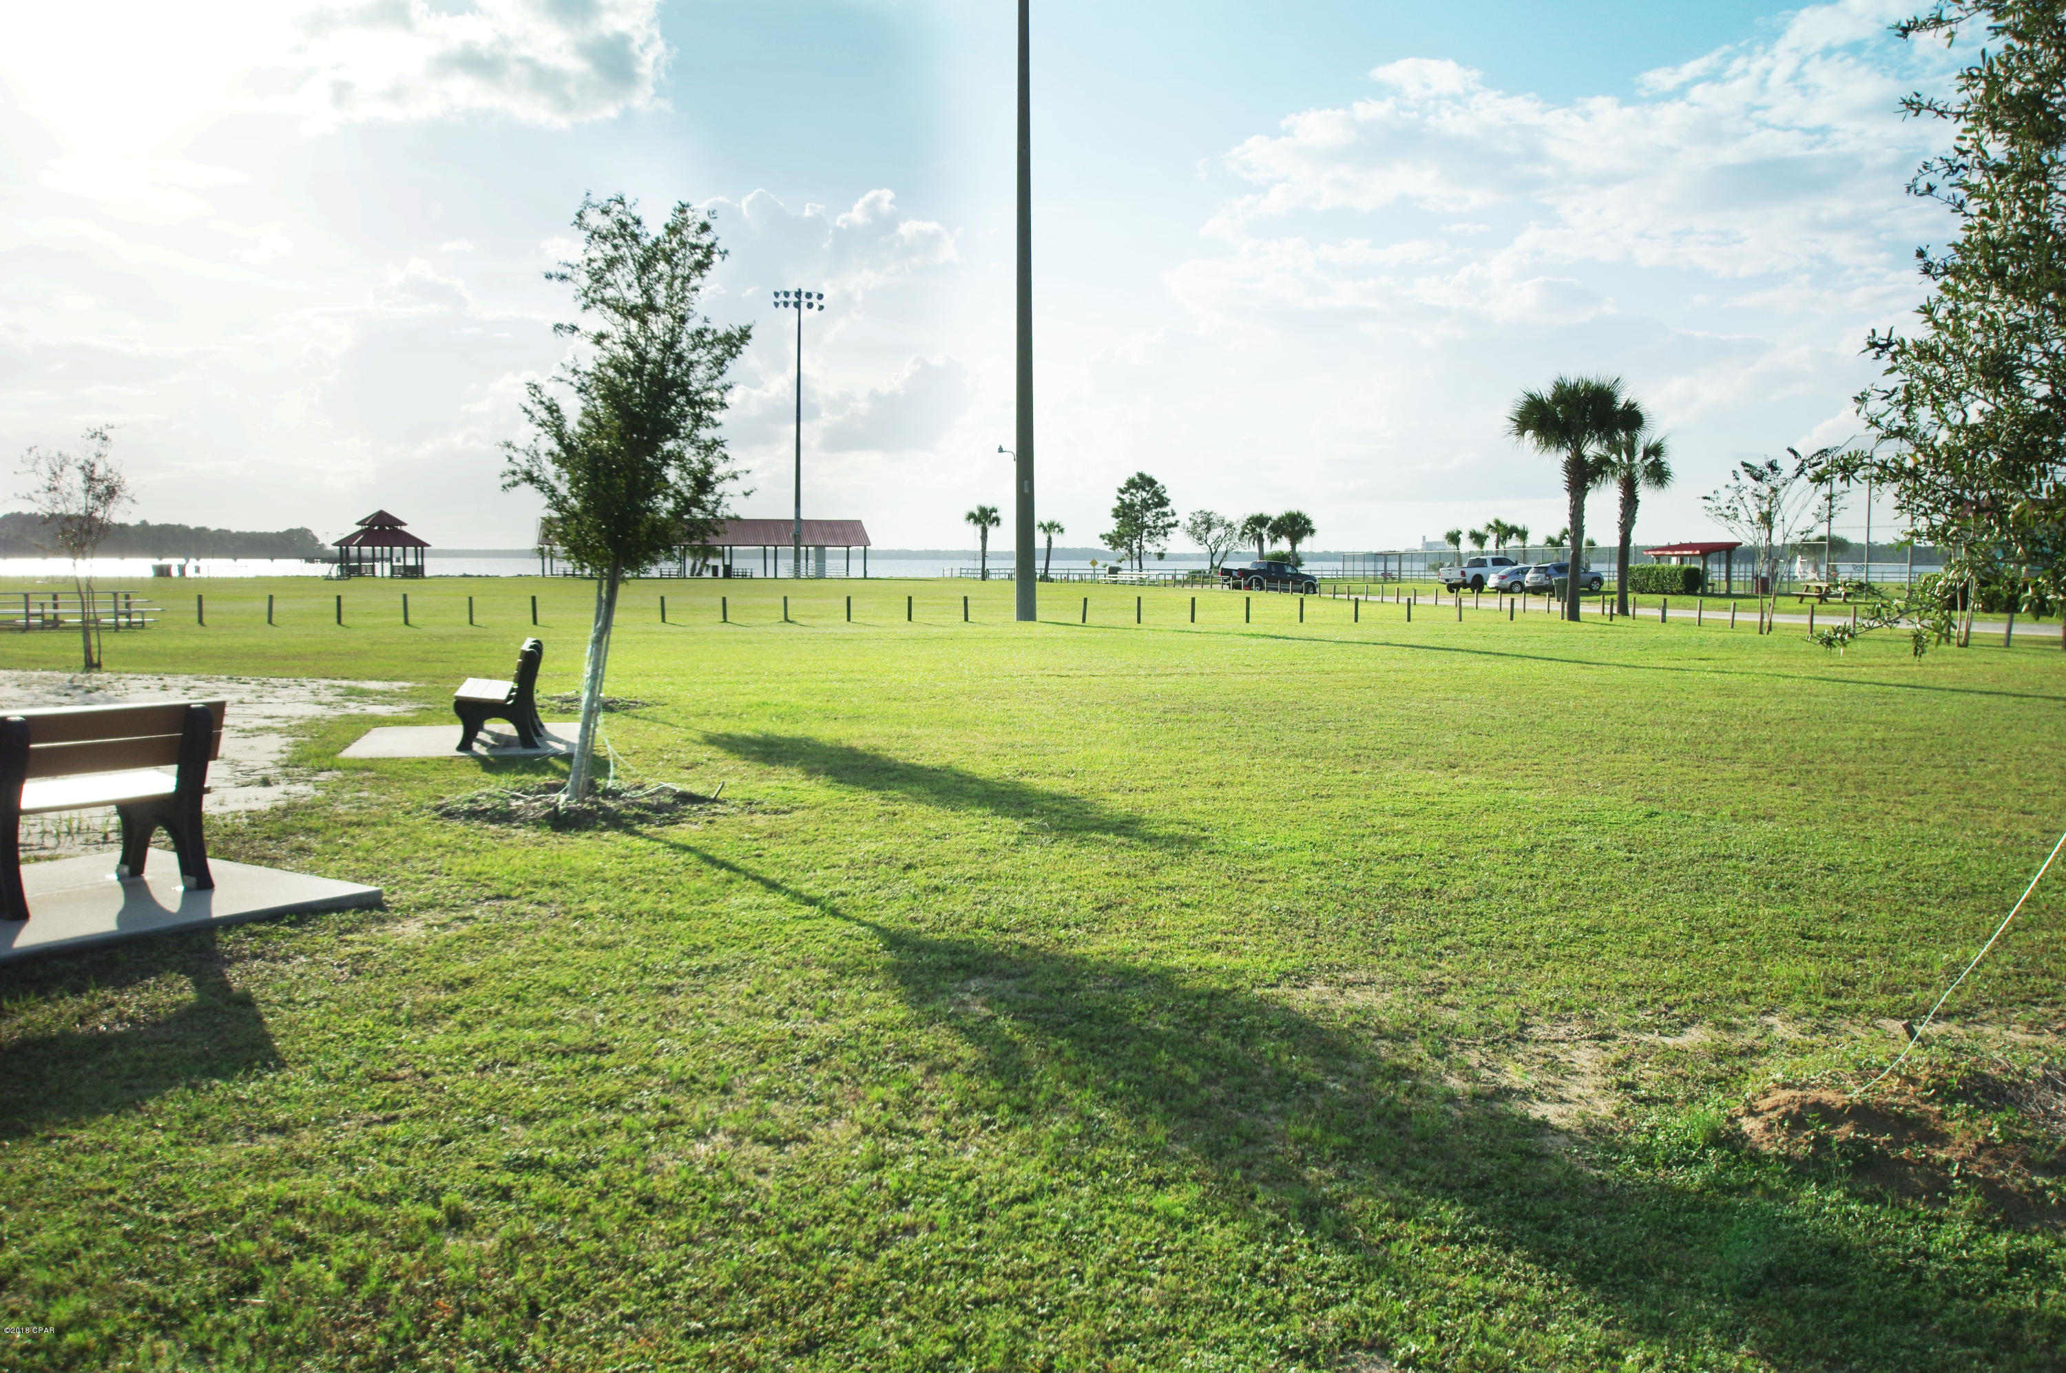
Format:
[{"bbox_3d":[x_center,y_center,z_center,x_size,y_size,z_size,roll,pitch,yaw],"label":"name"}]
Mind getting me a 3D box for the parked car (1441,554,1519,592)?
[{"bbox_3d":[24.403,-5.948,91.501,5.800,1.950,2.020,-3,5,-33],"label":"parked car"}]

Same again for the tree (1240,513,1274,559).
[{"bbox_3d":[18.209,-11.354,139.787,2.800,5.700,2.800,0,4,0],"label":"tree"}]

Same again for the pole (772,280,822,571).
[{"bbox_3d":[-19.363,-20.803,141.311,4.000,23.900,0.900,0,4,0],"label":"pole"}]

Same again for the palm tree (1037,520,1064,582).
[{"bbox_3d":[1.323,-10.500,132.958,2.150,4.850,2.150,0,4,0],"label":"palm tree"}]

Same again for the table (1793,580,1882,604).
[{"bbox_3d":[30.869,-3.637,67.000,1.600,0.760,1.900,-1,4,-13],"label":"table"}]

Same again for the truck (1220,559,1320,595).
[{"bbox_3d":[13.149,-6.039,95.000,5.800,1.900,2.000,-2,5,-31],"label":"truck"}]

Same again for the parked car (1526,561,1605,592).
[{"bbox_3d":[28.527,-5.748,92.178,4.420,1.660,1.810,-3,5,-37],"label":"parked car"}]

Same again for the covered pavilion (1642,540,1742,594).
[{"bbox_3d":[37.979,-6.766,98.761,4.000,2.850,3.600,-3,5,-37],"label":"covered pavilion"}]

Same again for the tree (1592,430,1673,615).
[{"bbox_3d":[18.451,-5.085,53.000,2.600,5.780,2.600,0,4,0],"label":"tree"}]

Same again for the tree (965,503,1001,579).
[{"bbox_3d":[-3.904,-11.427,136.639,2.800,6.100,2.800,0,4,0],"label":"tree"}]

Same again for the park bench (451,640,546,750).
[{"bbox_3d":[-4.694,0.040,15.216,0.700,0.840,1.820,-1,4,-15],"label":"park bench"}]

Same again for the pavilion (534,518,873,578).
[{"bbox_3d":[-28.525,-11.943,149.723,28.300,4.950,12.300,-1,4,-13],"label":"pavilion"}]

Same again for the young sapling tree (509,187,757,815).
[{"bbox_3d":[-2.544,-1.186,10.800,1.550,3.790,1.500,0,4,0],"label":"young sapling tree"}]

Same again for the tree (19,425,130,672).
[{"bbox_3d":[-13.210,-1.905,23.700,1.550,3.390,1.500,0,4,0],"label":"tree"}]

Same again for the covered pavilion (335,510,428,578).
[{"bbox_3d":[-54.901,-11.973,145.000,7.900,5.700,7.900,0,4,0],"label":"covered pavilion"}]

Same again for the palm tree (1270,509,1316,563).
[{"bbox_3d":[19.094,-10.109,126.000,3.400,5.540,3.400,0,4,0],"label":"palm tree"}]

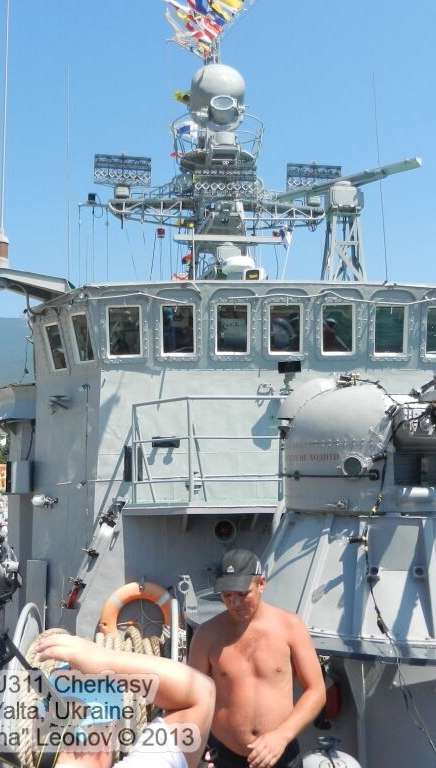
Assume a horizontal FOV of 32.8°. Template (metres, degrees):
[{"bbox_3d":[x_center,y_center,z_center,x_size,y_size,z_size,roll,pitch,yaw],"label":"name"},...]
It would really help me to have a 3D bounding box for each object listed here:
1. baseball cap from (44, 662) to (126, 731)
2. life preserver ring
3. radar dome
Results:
[{"bbox_3d":[-0.309,0.717,1.730,0.175,0.135,0.245,-2,-6,9],"label":"baseball cap"},{"bbox_3d":[-0.703,2.202,6.800,0.740,0.740,0.110,-1,-6,-7],"label":"life preserver ring"},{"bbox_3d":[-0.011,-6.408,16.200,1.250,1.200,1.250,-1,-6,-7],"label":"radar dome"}]

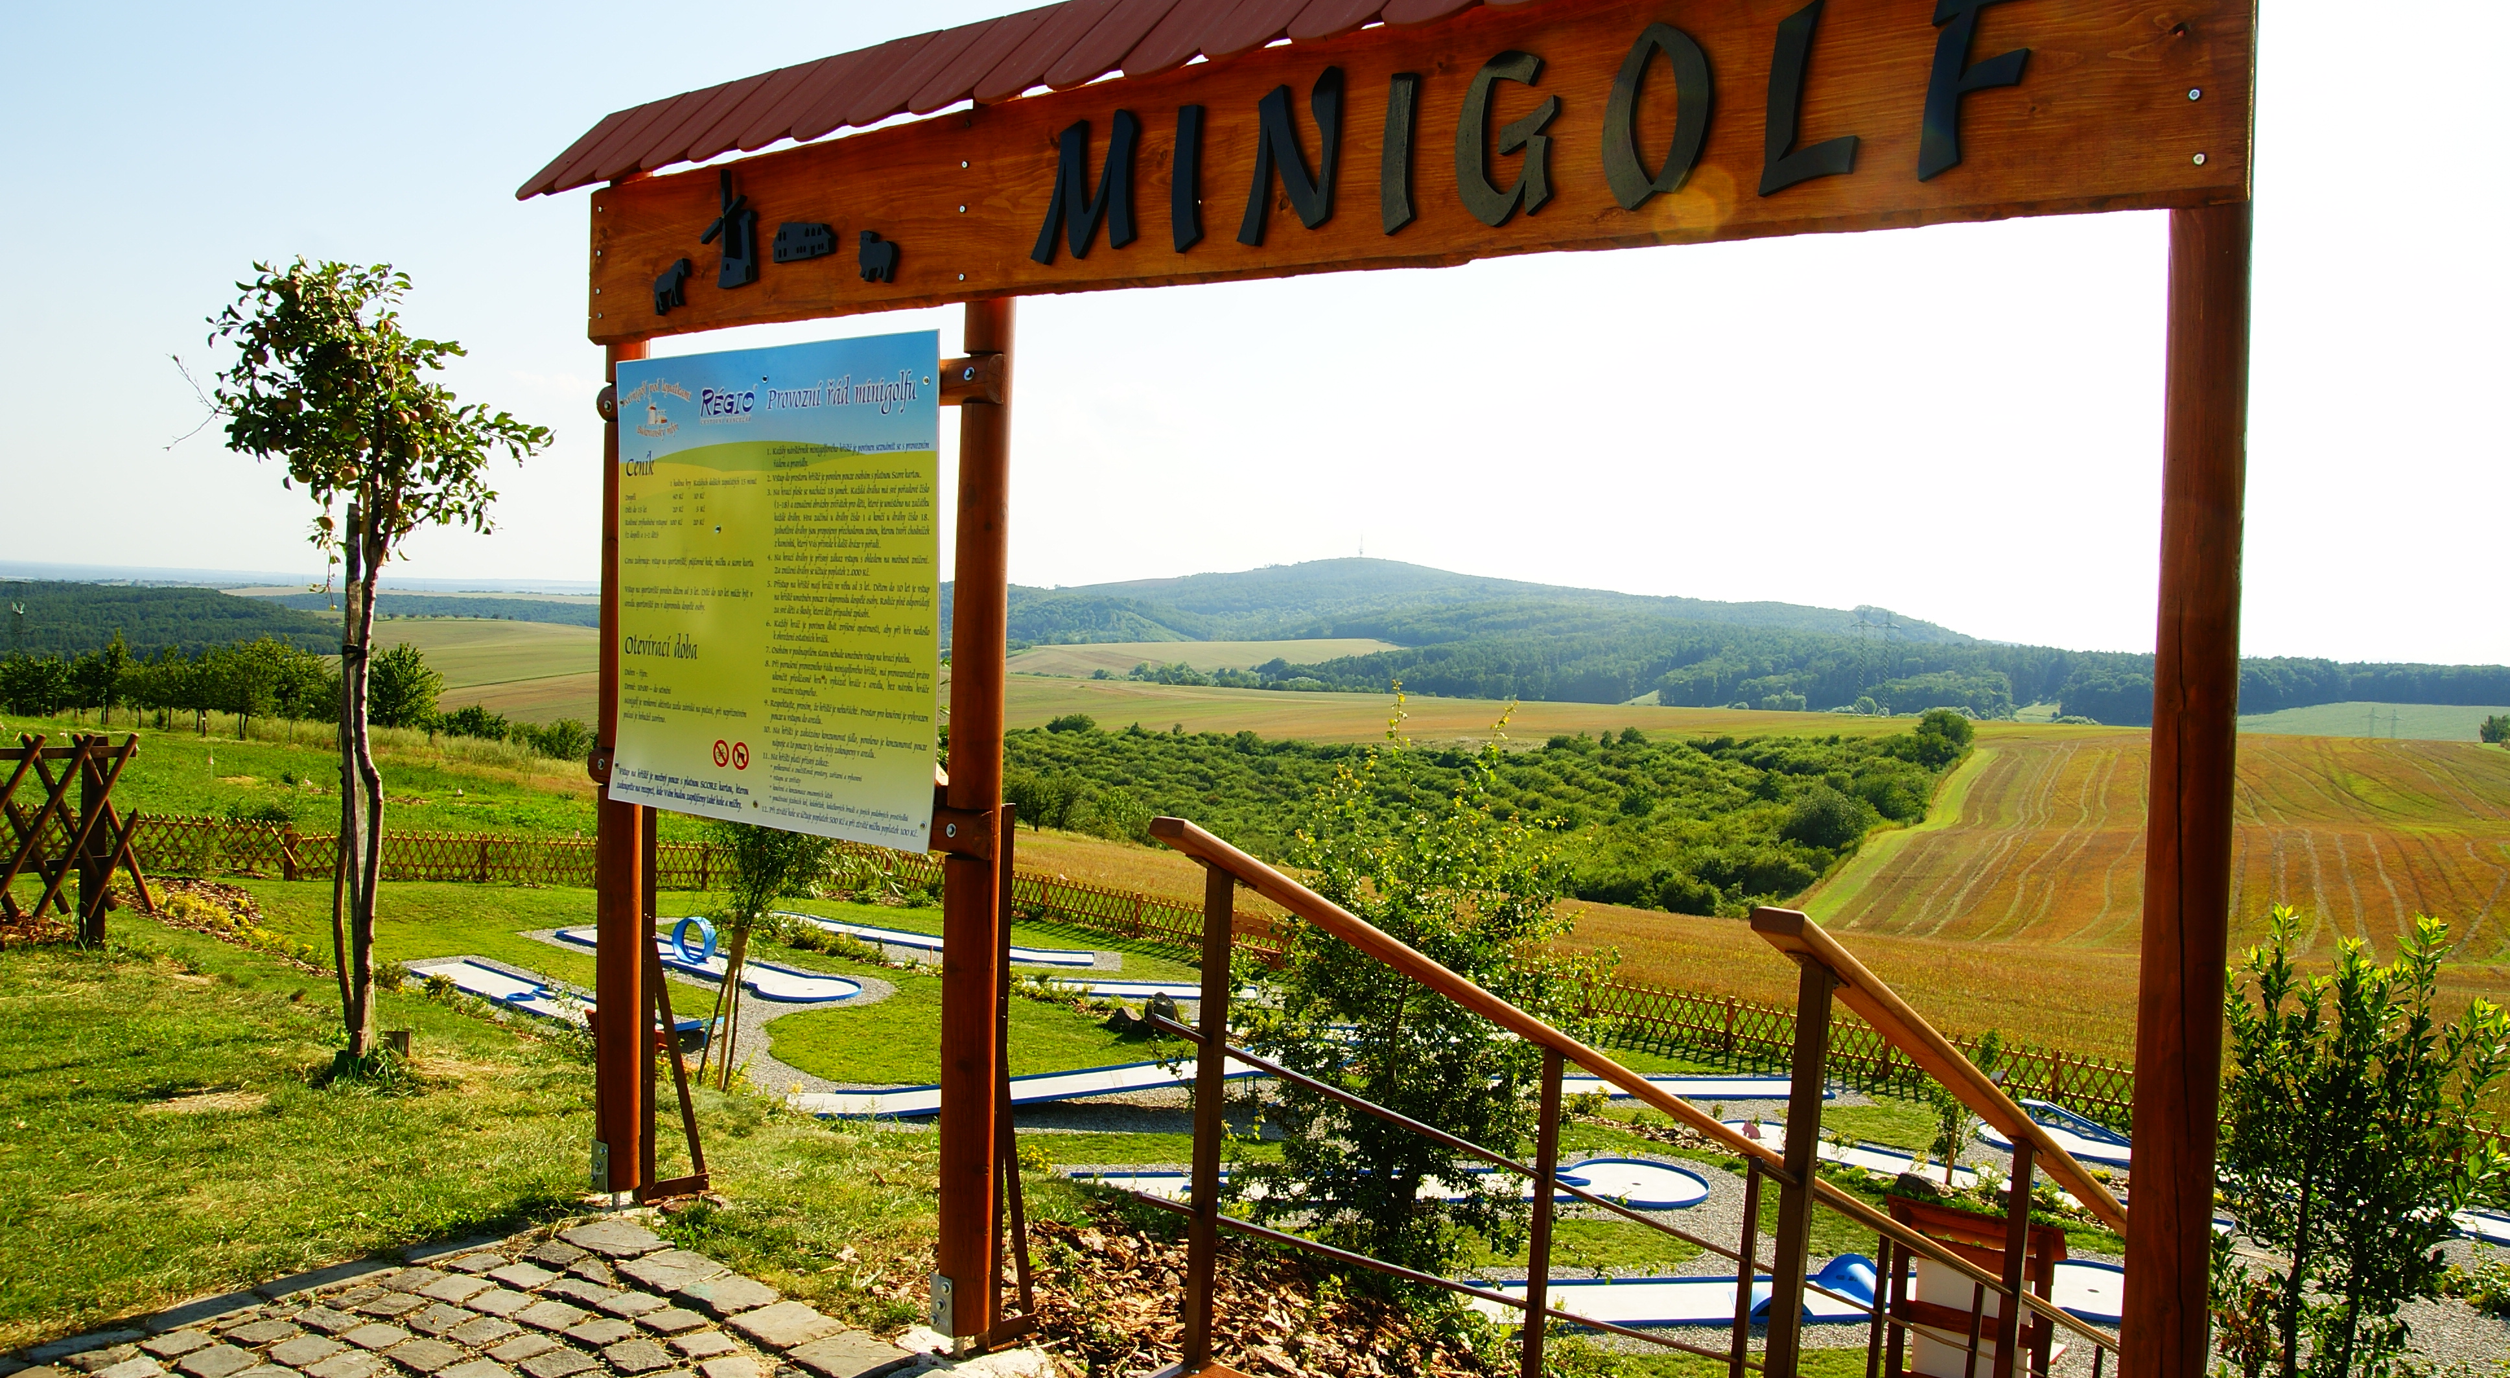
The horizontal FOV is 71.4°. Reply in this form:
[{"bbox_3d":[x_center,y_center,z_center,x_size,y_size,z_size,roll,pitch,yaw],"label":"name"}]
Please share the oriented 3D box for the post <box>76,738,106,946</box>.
[{"bbox_3d":[-4.806,0.631,7.211,0.075,0.852,0.075,4,3,36],"label":"post"}]

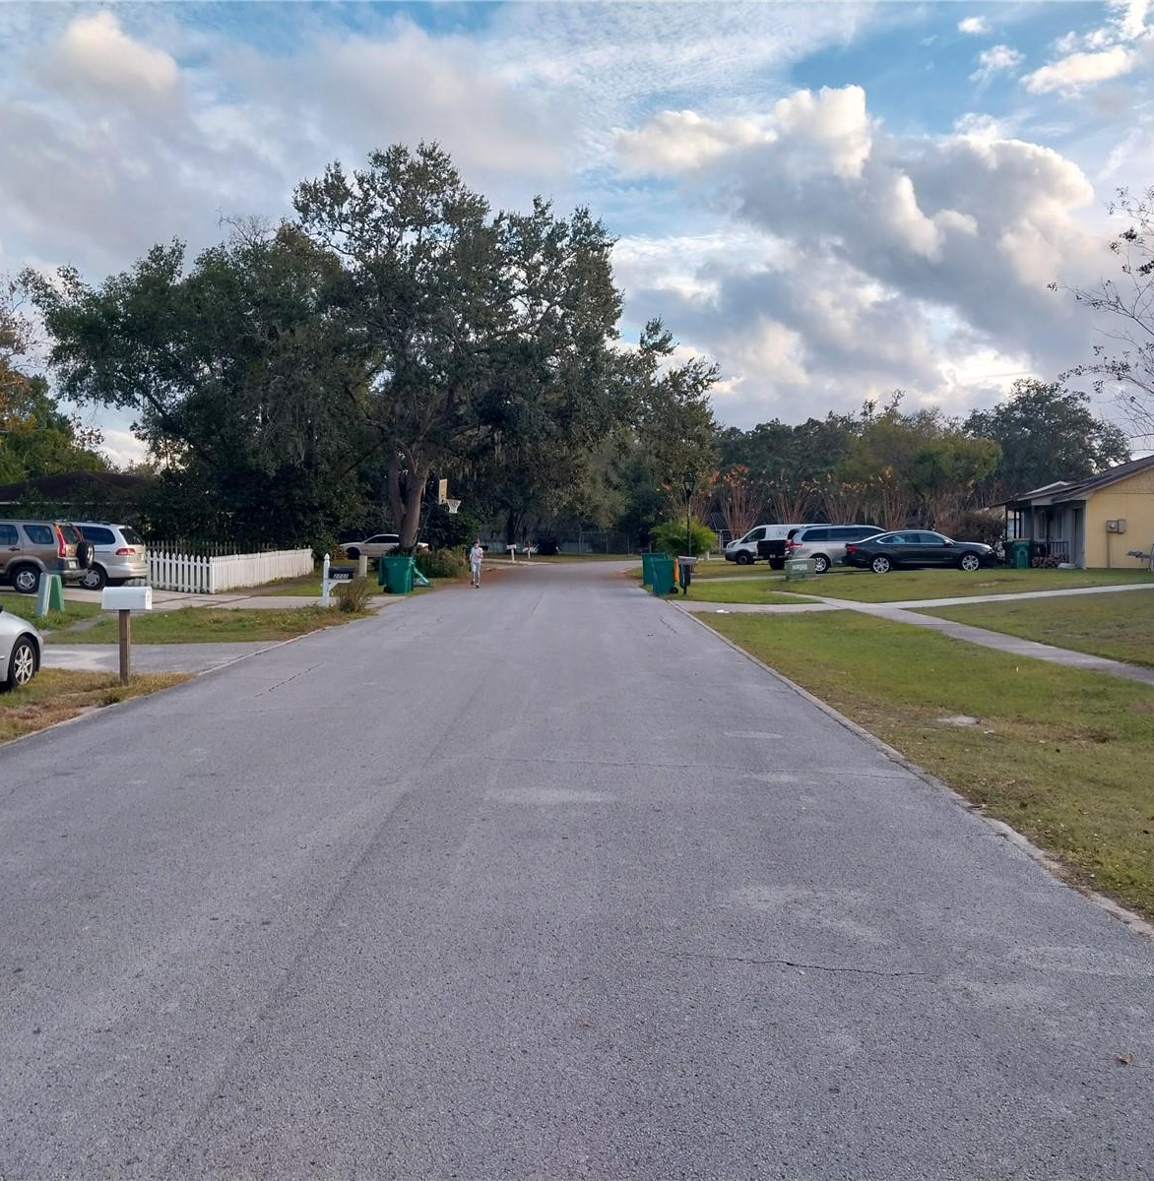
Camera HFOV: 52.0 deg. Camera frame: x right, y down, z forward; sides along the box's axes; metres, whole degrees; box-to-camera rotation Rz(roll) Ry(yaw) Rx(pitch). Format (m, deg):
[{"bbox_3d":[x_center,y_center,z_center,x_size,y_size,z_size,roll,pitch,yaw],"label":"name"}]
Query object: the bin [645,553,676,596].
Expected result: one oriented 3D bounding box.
[{"bbox_3d":[2.529,-0.384,34.200,0.760,1.090,0.640,0,2,-6],"label":"bin"}]

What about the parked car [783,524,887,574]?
[{"bbox_3d":[10.400,-1.560,44.300,5.050,1.760,1.970,0,2,0],"label":"parked car"}]

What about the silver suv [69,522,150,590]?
[{"bbox_3d":[-13.750,-0.920,30.800,4.900,1.720,1.860,0,2,-5],"label":"silver suv"}]

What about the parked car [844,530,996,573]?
[{"bbox_3d":[11.750,-1.330,40.400,5.080,1.490,1.850,0,2,3],"label":"parked car"}]

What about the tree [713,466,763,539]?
[{"bbox_3d":[9.848,-4.830,72.000,3.100,5.500,3.100,0,2,0],"label":"tree"}]

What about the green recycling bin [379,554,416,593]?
[{"bbox_3d":[-5.211,-0.449,34.500,0.760,1.090,0.640,0,2,10],"label":"green recycling bin"}]

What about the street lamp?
[{"bbox_3d":[4.028,-2.315,42.000,0.420,3.720,0.420,0,2,0],"label":"street lamp"}]

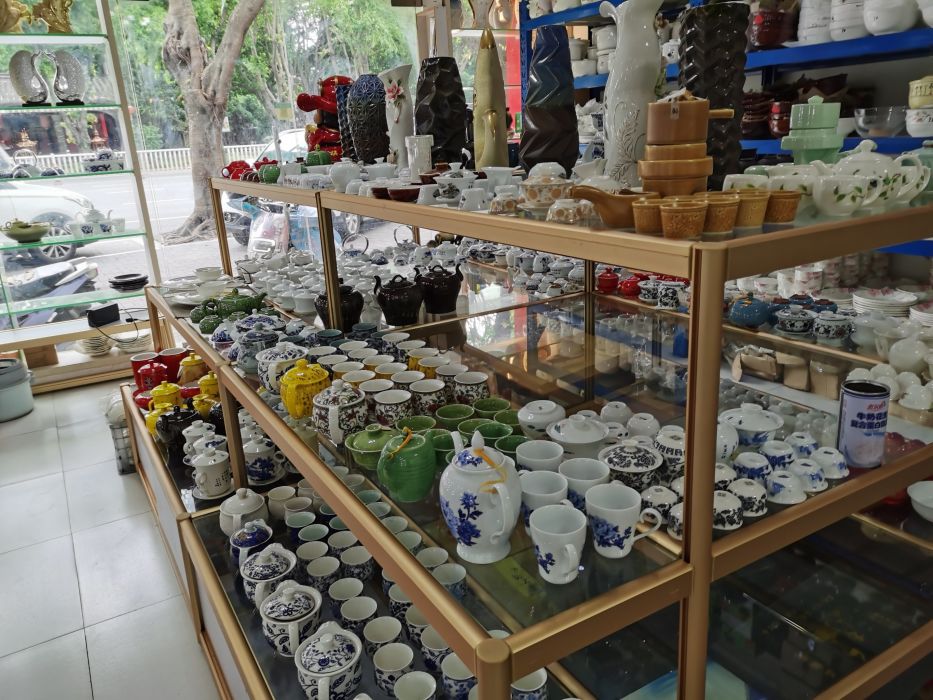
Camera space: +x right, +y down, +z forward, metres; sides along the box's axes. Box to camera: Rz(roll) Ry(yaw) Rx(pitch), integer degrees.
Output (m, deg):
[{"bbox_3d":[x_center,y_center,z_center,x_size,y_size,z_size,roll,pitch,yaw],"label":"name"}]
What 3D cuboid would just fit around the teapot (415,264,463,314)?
[{"bbox_3d":[-0.082,-0.194,2.260,0.151,0.144,0.124,-6,17,-9],"label":"teapot"}]

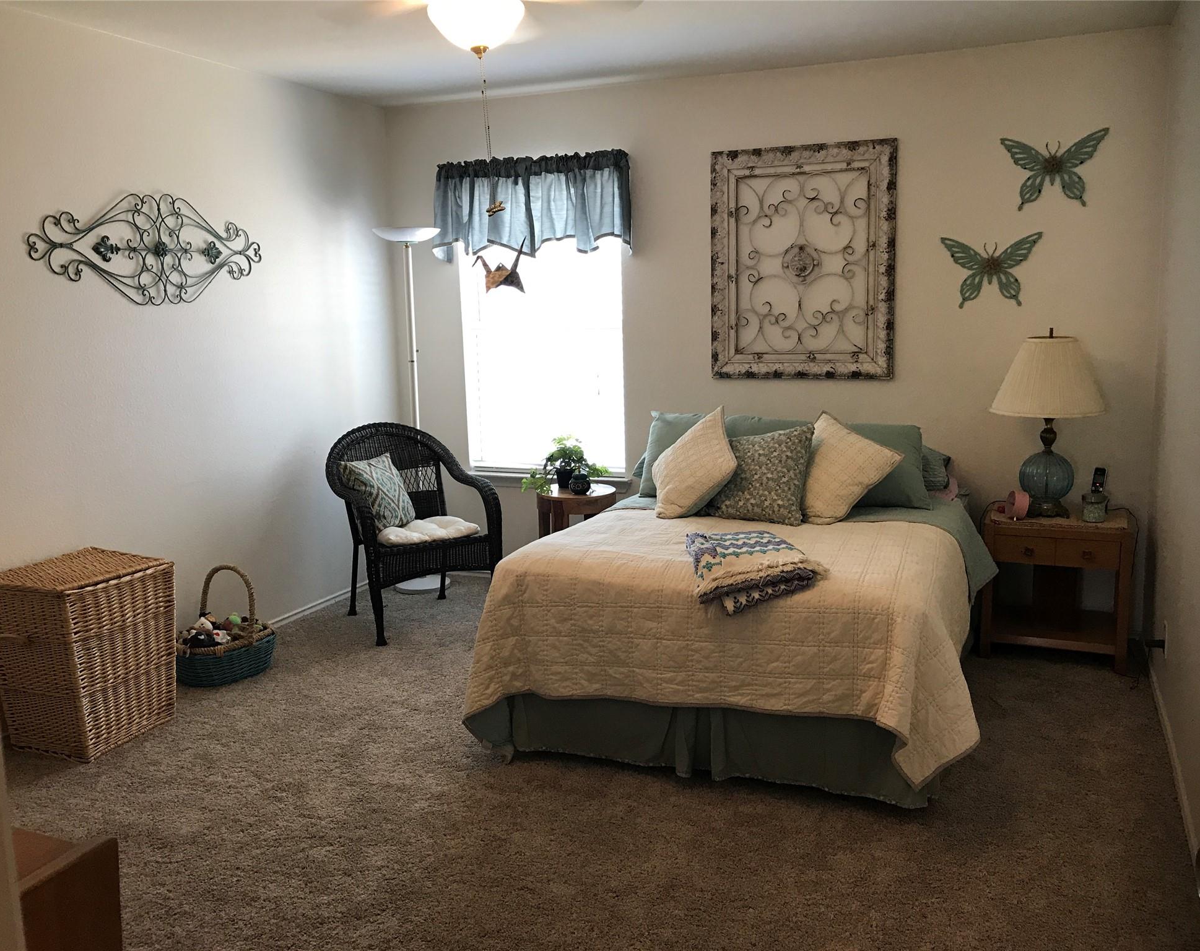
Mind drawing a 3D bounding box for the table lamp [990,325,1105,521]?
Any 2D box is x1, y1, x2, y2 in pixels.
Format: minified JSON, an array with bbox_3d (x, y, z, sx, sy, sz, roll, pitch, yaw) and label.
[{"bbox_3d":[1.771,-0.203,4.037,0.415,0.742,0.415,3,11,24],"label":"table lamp"}]

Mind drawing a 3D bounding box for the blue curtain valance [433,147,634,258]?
[{"bbox_3d":[-0.349,-1.289,4.964,1.060,0.475,0.100,3,11,24],"label":"blue curtain valance"}]

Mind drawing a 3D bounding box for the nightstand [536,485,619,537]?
[{"bbox_3d":[-0.111,0.370,5.260,0.405,0.588,0.405,3,11,24],"label":"nightstand"}]

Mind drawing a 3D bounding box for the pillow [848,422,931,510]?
[{"bbox_3d":[1.130,-0.063,4.547,0.669,0.425,0.162,3,-17,24],"label":"pillow"}]

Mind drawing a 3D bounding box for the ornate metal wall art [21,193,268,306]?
[{"bbox_3d":[-1.725,-0.882,4.015,0.045,0.430,1.150,3,11,24],"label":"ornate metal wall art"}]

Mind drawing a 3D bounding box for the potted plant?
[{"bbox_3d":[-0.159,-0.056,4.903,0.400,0.270,0.340,3,11,24],"label":"potted plant"}]

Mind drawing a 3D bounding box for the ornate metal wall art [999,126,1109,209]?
[{"bbox_3d":[1.790,-1.207,4.062,0.390,0.295,0.035,3,11,24],"label":"ornate metal wall art"}]

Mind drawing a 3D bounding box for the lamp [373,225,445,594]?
[{"bbox_3d":[-0.954,-0.316,5.229,0.345,1.835,0.345,3,11,24],"label":"lamp"}]

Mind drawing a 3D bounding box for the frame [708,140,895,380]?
[{"bbox_3d":[0.882,-0.928,4.518,0.813,1.010,0.040,3,11,24],"label":"frame"}]

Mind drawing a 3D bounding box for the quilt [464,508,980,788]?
[{"bbox_3d":[0.689,0.515,4.124,1.591,0.648,1.925,3,11,24],"label":"quilt"}]

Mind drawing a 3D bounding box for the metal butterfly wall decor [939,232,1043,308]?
[{"bbox_3d":[1.698,-0.890,4.479,0.415,0.309,0.030,3,11,24],"label":"metal butterfly wall decor"}]

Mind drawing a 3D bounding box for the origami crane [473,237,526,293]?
[{"bbox_3d":[-0.283,-0.590,2.887,0.132,0.150,0.096,3,11,25],"label":"origami crane"}]

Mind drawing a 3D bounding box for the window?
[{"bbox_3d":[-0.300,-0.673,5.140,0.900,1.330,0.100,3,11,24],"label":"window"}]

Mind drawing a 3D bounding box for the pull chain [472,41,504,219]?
[{"bbox_3d":[-0.309,-0.939,2.812,0.076,0.456,0.051,3,11,24],"label":"pull chain"}]

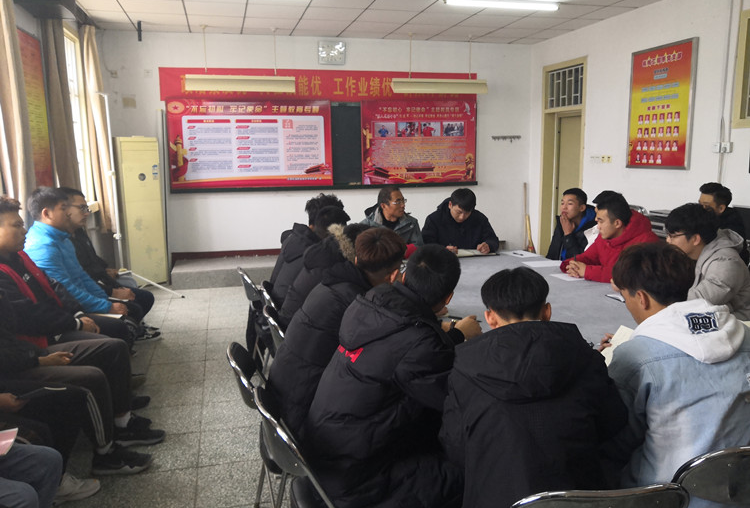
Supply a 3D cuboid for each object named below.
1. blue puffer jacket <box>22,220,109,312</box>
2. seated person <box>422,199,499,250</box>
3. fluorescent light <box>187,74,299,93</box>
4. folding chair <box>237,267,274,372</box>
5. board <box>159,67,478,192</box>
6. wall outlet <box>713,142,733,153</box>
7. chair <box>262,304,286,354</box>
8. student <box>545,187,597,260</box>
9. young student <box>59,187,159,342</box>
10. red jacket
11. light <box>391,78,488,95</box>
[{"bbox_3d":[-1.992,0.122,3.810,0.530,0.670,0.500,-3,10,-12],"label":"blue puffer jacket"},{"bbox_3d":[0.706,0.078,4.794,0.610,1.240,0.750,-3,10,-11],"label":"seated person"},{"bbox_3d":[-1.565,-1.998,6.867,1.260,0.180,0.180,-3,10,-14],"label":"fluorescent light"},{"bbox_3d":[-0.598,0.507,3.800,0.490,0.790,0.460,-5,11,-24],"label":"folding chair"},{"bbox_3d":[-0.568,-1.614,7.635,4.130,1.500,0.070,-3,10,-14],"label":"board"},{"bbox_3d":[3.078,-0.939,5.168,0.040,0.092,0.200,-3,10,-14],"label":"wall outlet"},{"bbox_3d":[-0.276,0.671,2.855,0.490,0.790,0.460,-4,11,-20],"label":"chair"},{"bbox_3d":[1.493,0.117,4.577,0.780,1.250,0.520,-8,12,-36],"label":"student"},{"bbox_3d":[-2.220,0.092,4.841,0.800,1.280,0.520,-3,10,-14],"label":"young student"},{"bbox_3d":[1.525,0.094,3.606,0.560,0.730,0.580,-3,10,-14],"label":"red jacket"},{"bbox_3d":[0.840,-2.135,7.490,1.270,0.180,0.190,-3,10,-14],"label":"light"}]

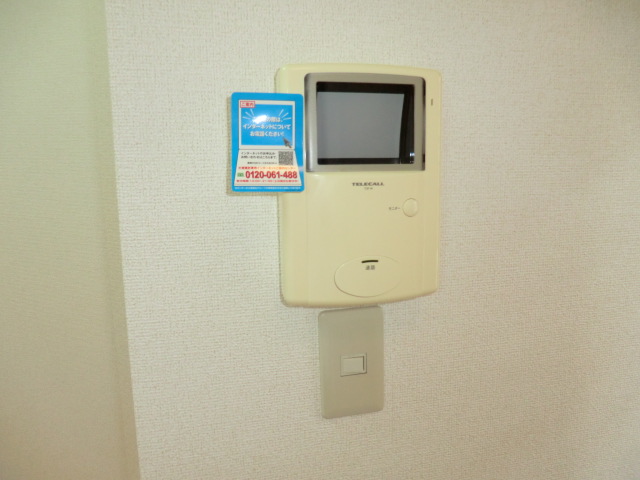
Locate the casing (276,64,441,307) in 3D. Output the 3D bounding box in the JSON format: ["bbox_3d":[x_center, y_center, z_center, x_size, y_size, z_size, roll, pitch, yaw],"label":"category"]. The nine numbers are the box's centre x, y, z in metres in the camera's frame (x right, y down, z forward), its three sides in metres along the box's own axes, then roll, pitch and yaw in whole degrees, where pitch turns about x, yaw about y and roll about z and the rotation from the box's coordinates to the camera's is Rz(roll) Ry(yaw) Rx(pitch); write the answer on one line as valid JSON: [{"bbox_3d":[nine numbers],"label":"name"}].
[{"bbox_3d":[0.041,-0.049,0.439,0.162,0.236,0.040,-2,8,-11],"label":"casing"}]

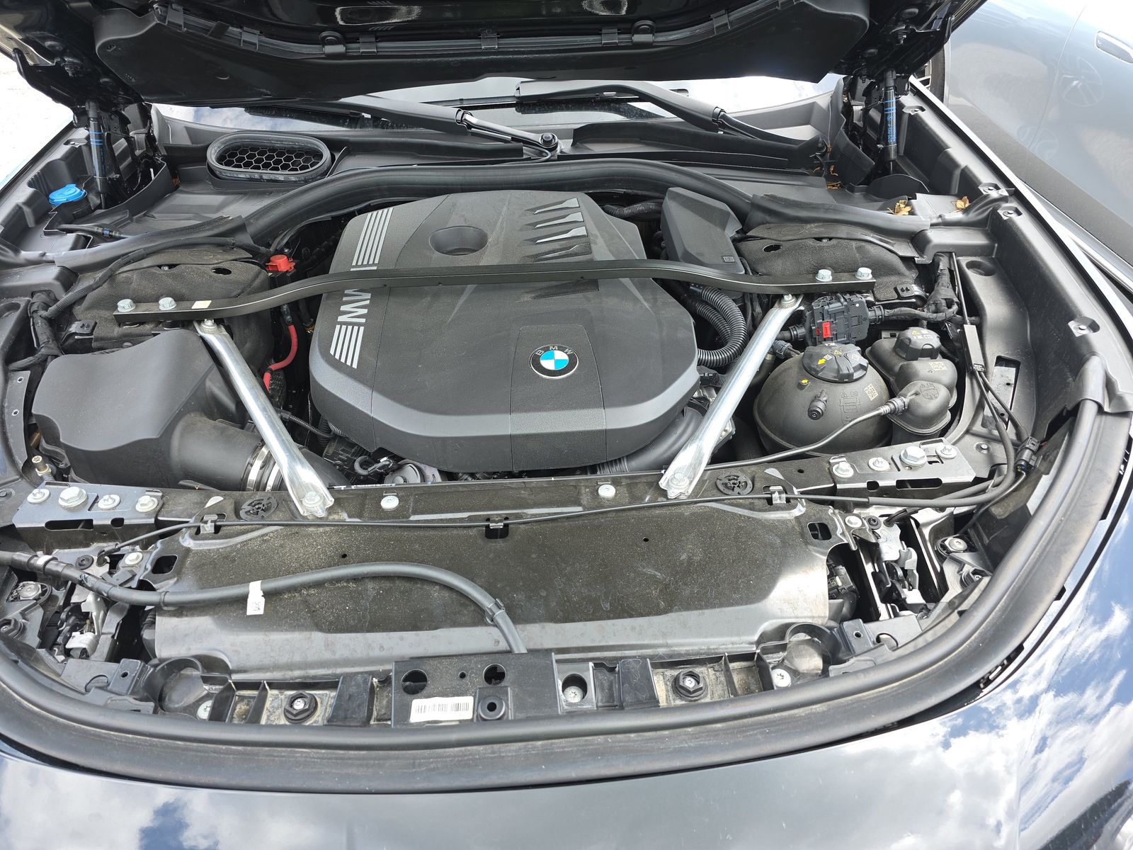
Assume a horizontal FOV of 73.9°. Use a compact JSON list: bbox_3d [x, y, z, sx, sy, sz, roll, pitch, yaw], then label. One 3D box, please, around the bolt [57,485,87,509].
[{"bbox_3d":[-0.606,0.089,0.925,0.035,0.022,0.035,-3,42,-2],"label":"bolt"}]

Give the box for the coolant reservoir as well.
[{"bbox_3d":[0.374,-0.032,1.095,0.190,0.205,0.190,-3,42,-2],"label":"coolant reservoir"}]

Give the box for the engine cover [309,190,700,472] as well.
[{"bbox_3d":[-0.102,-0.174,1.218,0.572,0.130,0.585,-3,42,-2],"label":"engine cover"}]

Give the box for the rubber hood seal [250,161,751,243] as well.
[{"bbox_3d":[-0.108,-0.364,1.220,0.790,0.085,0.175,-3,38,-2],"label":"rubber hood seal"}]

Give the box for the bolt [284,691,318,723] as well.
[{"bbox_3d":[-0.279,0.297,0.792,0.035,0.020,0.035,-3,42,-2],"label":"bolt"}]

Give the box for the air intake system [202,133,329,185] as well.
[{"bbox_3d":[-0.539,-0.477,1.372,0.225,0.060,0.155,-3,42,-2],"label":"air intake system"}]

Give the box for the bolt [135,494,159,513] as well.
[{"bbox_3d":[-0.512,0.097,0.920,0.028,0.014,0.028,-3,42,-2],"label":"bolt"}]

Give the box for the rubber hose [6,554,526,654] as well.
[{"bbox_3d":[-0.350,0.196,0.865,0.605,0.090,0.085,3,42,5],"label":"rubber hose"}]

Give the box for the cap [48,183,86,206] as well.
[{"bbox_3d":[-0.857,-0.396,1.293,0.063,0.022,0.060,-1,42,1],"label":"cap"}]

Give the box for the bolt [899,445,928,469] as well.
[{"bbox_3d":[0.441,0.040,0.958,0.035,0.022,0.035,-3,42,-2],"label":"bolt"}]

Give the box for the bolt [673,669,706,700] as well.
[{"bbox_3d":[0.131,0.277,0.806,0.035,0.020,0.035,-3,42,-2],"label":"bolt"}]

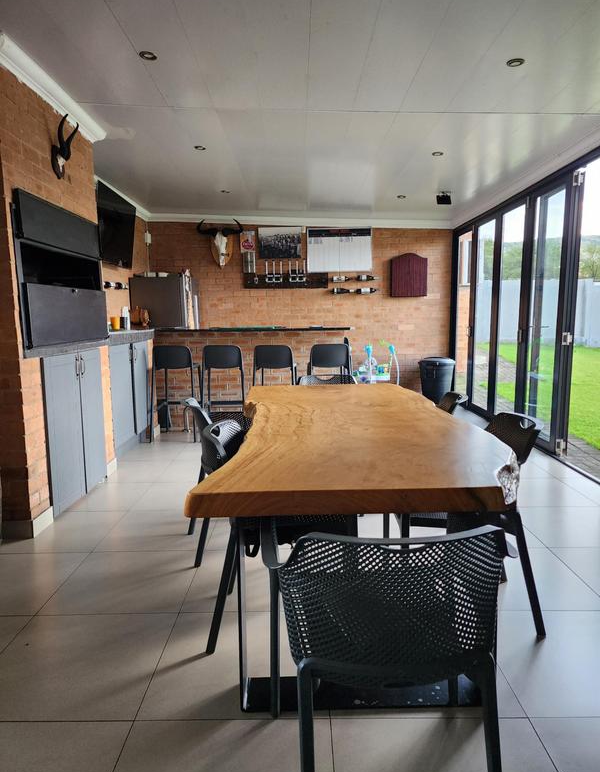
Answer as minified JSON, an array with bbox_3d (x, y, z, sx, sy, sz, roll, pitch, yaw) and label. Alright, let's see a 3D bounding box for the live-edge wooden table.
[{"bbox_3d":[0.204,0.516,2.505,1.060,0.768,2.200,-1,7,-1],"label":"live-edge wooden table"}]

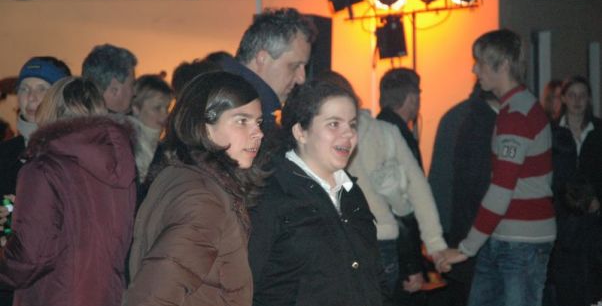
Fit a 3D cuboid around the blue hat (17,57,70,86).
[{"bbox_3d":[-0.940,-0.286,6.400,0.190,0.135,0.220,1,2,17],"label":"blue hat"}]

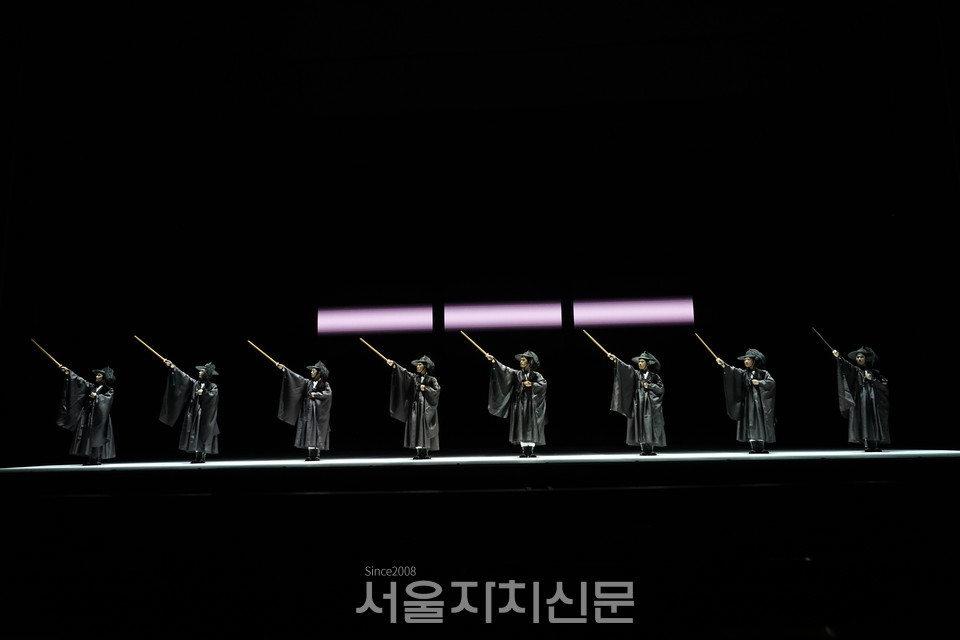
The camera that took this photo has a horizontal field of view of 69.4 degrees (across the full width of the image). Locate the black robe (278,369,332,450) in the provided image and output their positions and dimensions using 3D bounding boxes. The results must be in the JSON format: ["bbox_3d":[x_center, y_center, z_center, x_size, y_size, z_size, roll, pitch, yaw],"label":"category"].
[{"bbox_3d":[-3.192,1.630,12.671,0.943,1.489,0.580,-5,-10,20],"label":"black robe"}]

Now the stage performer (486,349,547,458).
[{"bbox_3d":[0.666,1.497,12.423,1.024,1.910,0.620,-4,-9,18],"label":"stage performer"}]

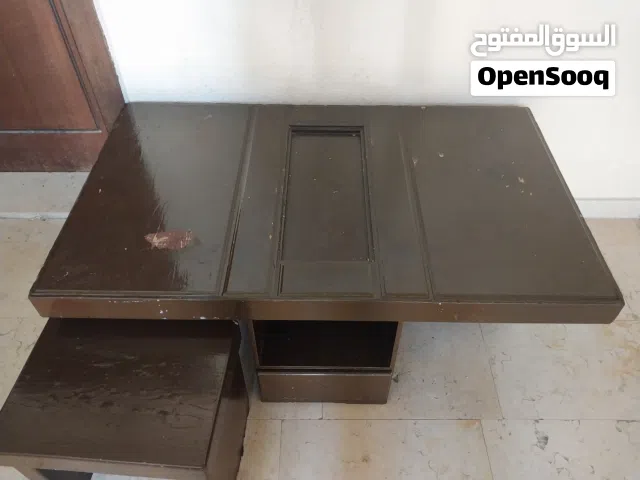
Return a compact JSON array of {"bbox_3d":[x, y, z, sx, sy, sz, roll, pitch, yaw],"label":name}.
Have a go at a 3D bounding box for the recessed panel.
[{"bbox_3d":[0.014,-0.110,1.099,0.183,0.022,0.434,1,48,1],"label":"recessed panel"}]

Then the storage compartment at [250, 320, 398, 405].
[{"bbox_3d":[0.015,0.113,1.229,0.309,0.386,0.451,1,48,1],"label":"storage compartment"}]

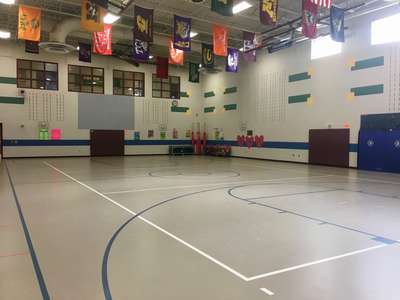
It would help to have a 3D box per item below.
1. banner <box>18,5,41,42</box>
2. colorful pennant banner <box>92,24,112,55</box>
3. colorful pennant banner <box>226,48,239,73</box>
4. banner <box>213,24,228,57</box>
[{"bbox_3d":[-7.972,-5.919,15.729,0.912,1.541,0.070,-1,3,-31],"label":"banner"},{"bbox_3d":[-4.926,-5.617,16.970,0.920,1.524,0.050,-1,3,-31],"label":"colorful pennant banner"},{"bbox_3d":[2.101,-5.726,21.434,0.920,1.524,0.050,-1,3,-31],"label":"colorful pennant banner"},{"bbox_3d":[1.114,-5.815,17.906,0.931,1.525,0.070,-1,3,-31],"label":"banner"}]

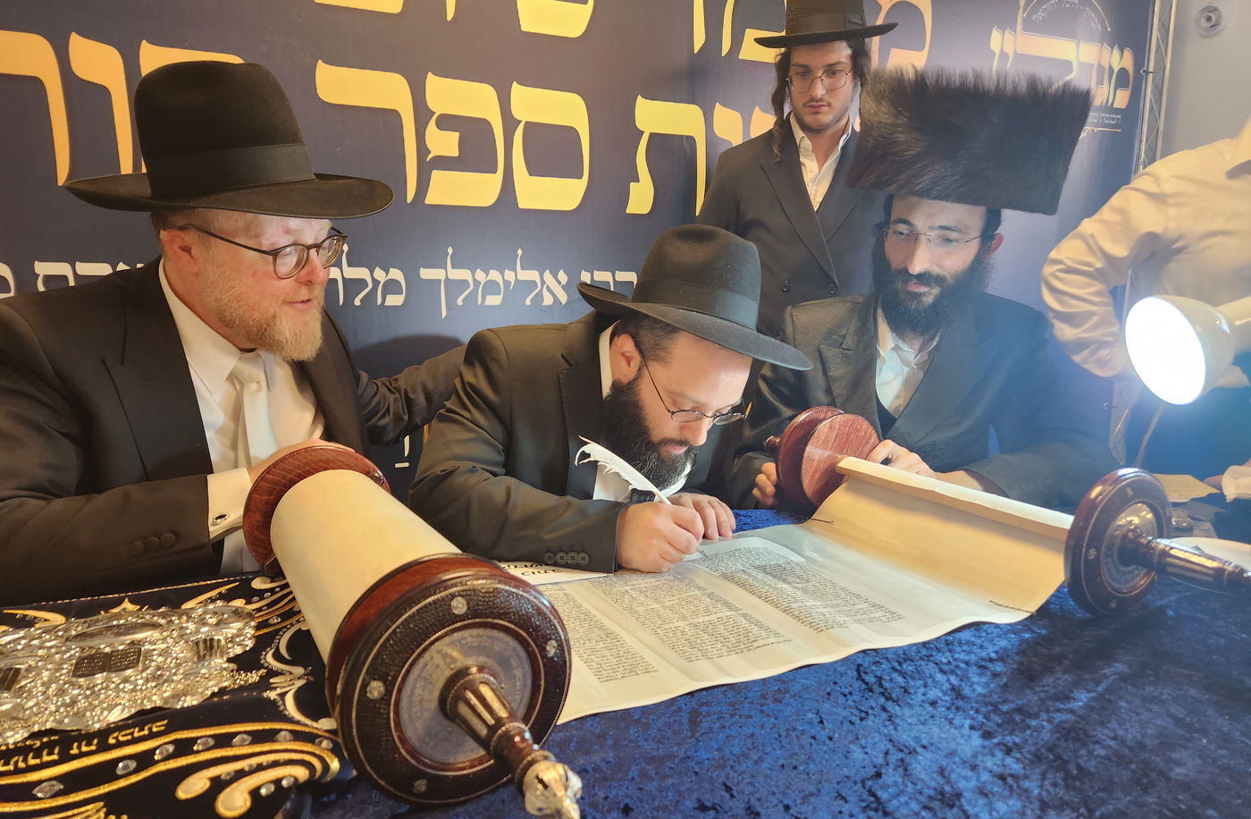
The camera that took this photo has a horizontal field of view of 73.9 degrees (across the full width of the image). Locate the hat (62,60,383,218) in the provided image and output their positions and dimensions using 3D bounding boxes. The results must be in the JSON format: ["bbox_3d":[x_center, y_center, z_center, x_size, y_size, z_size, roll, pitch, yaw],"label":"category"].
[{"bbox_3d":[-0.460,-0.306,0.957,0.370,0.155,0.330,8,17,23],"label":"hat"}]

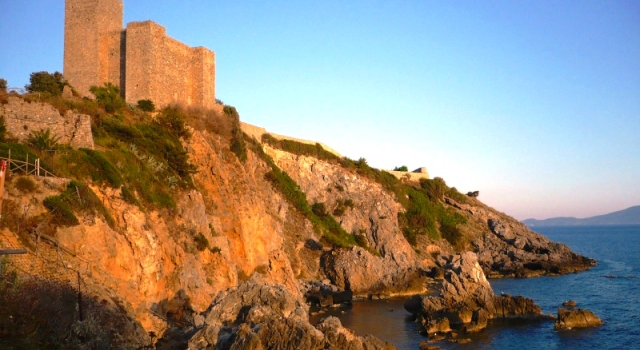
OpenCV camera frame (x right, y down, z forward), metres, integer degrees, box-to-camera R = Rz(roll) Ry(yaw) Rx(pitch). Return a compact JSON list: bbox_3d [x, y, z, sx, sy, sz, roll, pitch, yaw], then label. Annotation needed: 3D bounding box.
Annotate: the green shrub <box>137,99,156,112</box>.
[{"bbox_3d":[-28.420,-11.380,106.000,3.280,1.970,2.780,-1,-5,0],"label":"green shrub"}]

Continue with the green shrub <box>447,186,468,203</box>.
[{"bbox_3d":[34.000,4.820,160.000,5.440,4.230,4.620,-1,-5,0],"label":"green shrub"}]

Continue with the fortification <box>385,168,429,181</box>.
[{"bbox_3d":[21.200,-0.120,155.000,10.540,3.350,6.000,0,-5,-12],"label":"fortification"}]

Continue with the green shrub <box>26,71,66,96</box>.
[{"bbox_3d":[-43.960,-14.710,104.000,6.430,3.860,4.820,-1,-5,0],"label":"green shrub"}]

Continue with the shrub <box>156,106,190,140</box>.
[{"bbox_3d":[-22.410,-8.030,99.000,5.200,4.940,4.420,-1,-5,0],"label":"shrub"}]

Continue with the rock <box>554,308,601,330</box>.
[{"bbox_3d":[29.700,16.390,74.360,5.520,2.230,3.800,-1,-5,0],"label":"rock"}]

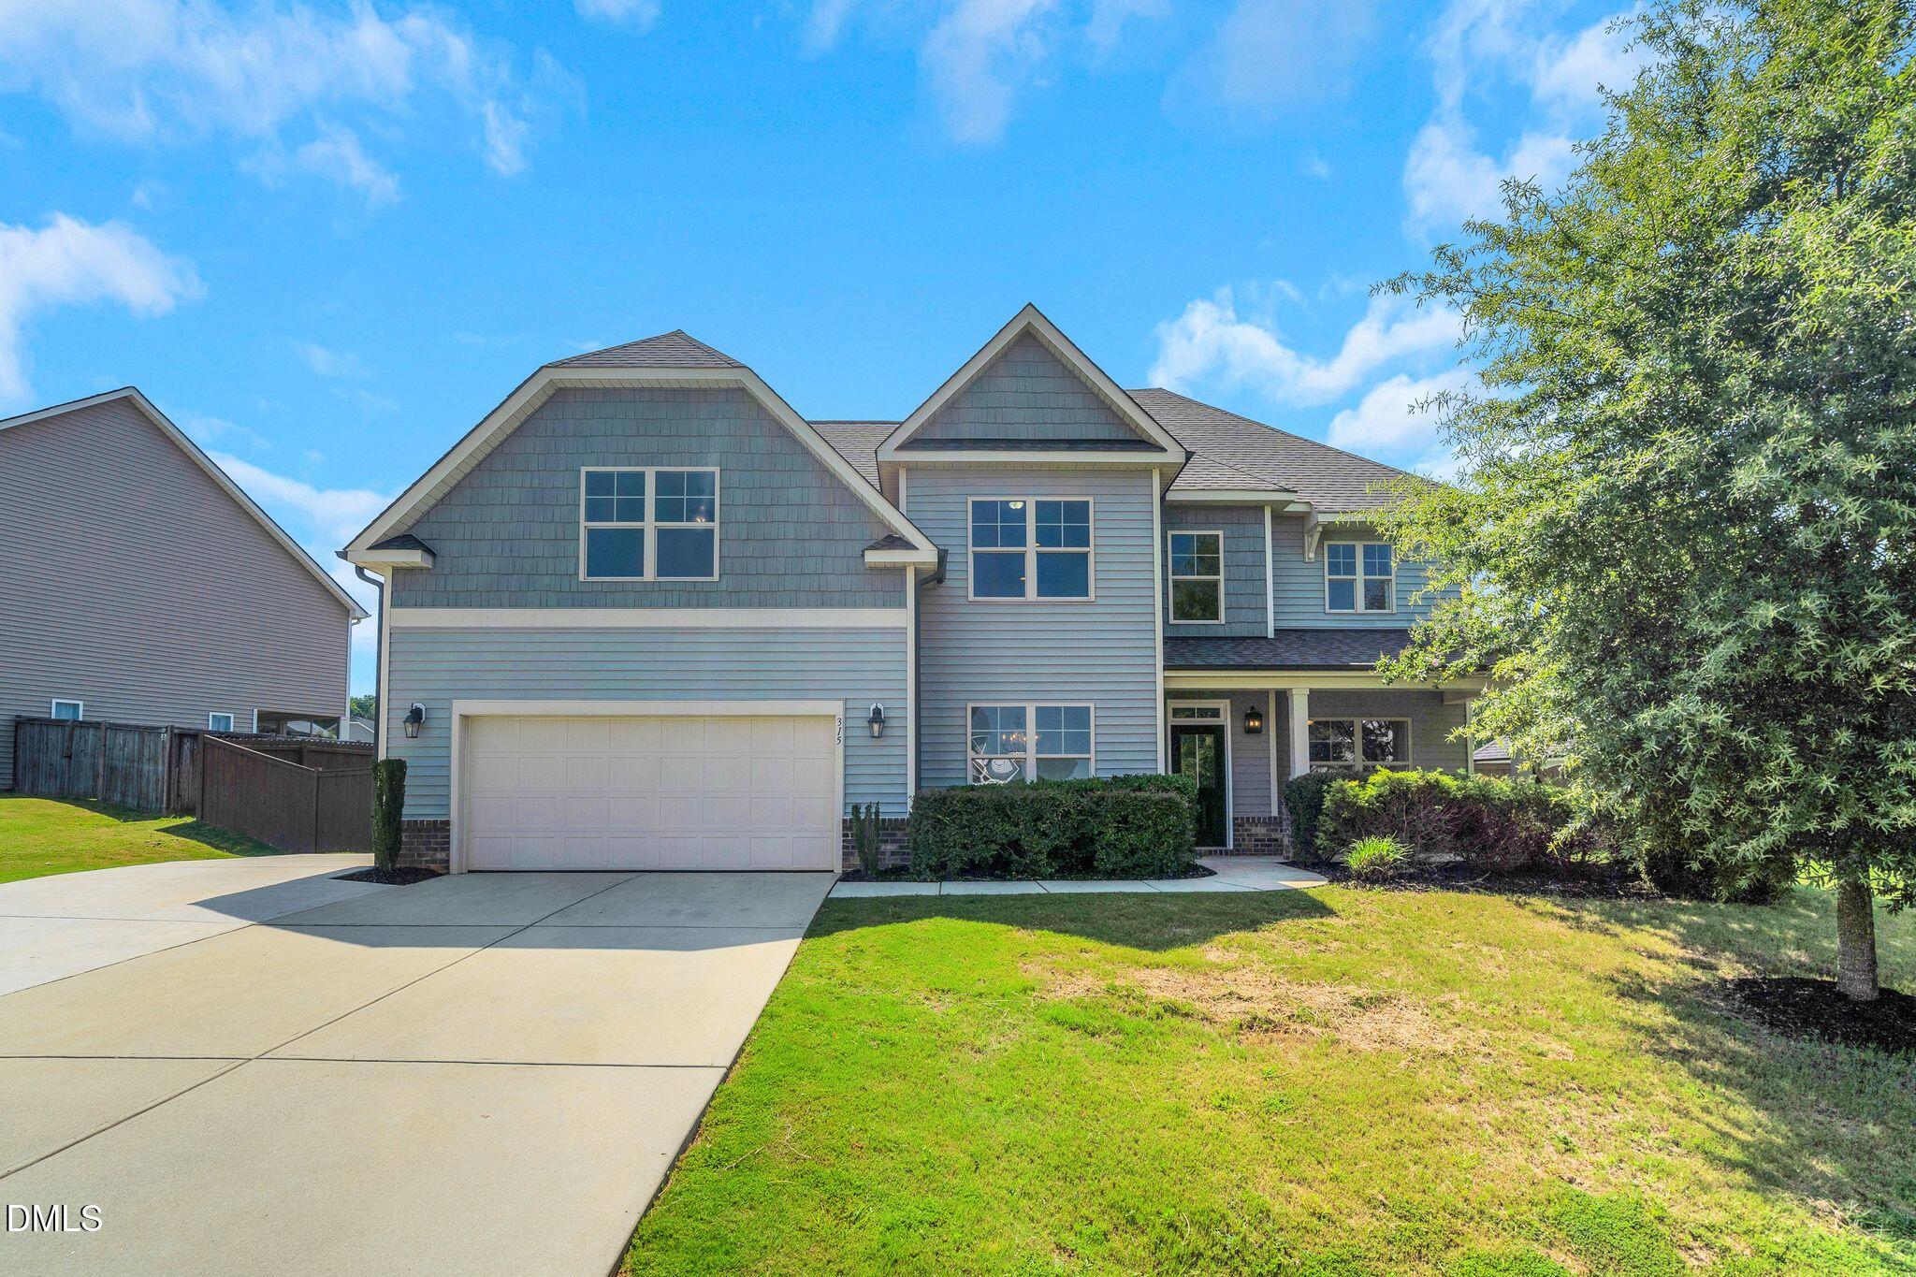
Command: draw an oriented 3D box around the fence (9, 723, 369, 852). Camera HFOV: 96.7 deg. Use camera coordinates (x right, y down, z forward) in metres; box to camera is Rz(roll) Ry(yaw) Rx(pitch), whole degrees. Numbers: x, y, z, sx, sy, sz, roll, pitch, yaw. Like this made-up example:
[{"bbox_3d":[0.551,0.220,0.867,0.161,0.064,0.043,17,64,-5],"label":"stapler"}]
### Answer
[{"bbox_3d":[-18.132,3.323,19.233,10.781,2.791,1.897,-1,-5,10],"label":"fence"}]

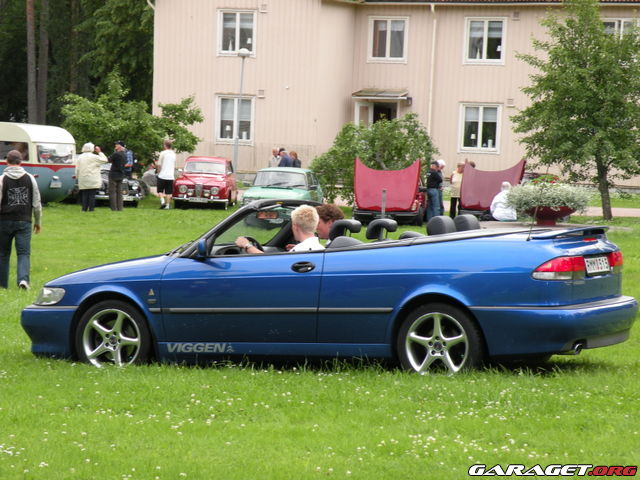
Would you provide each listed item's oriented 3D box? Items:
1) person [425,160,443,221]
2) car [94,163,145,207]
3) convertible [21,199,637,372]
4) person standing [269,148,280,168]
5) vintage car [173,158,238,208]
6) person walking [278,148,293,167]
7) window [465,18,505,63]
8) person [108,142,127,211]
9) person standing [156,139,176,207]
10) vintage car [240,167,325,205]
[{"bbox_3d":[2.992,-1.292,58.000,0.450,1.610,0.450,1,3,-30],"label":"person"},{"bbox_3d":[-6.098,-1.683,60.533,1.570,1.460,4.050,1,3,-21],"label":"car"},{"bbox_3d":[-0.013,0.352,16.470,4.630,1.370,1.740,1,1,26],"label":"convertible"},{"bbox_3d":[-1.274,-1.761,63.035,0.520,1.720,0.380,3,3,30],"label":"person standing"},{"bbox_3d":[-3.096,-1.604,60.738,1.570,1.470,4.150,2,2,1],"label":"vintage car"},{"bbox_3d":[-0.966,-1.761,62.500,0.400,1.680,0.500,2,2,9],"label":"person walking"},{"bbox_3d":[5.084,-6.151,68.000,1.330,1.450,0.150,3,3,21],"label":"window"},{"bbox_3d":[-5.145,-1.631,55.900,0.420,1.770,0.500,4,3,35],"label":"person"},{"bbox_3d":[-3.998,-1.706,57.300,0.520,1.820,0.420,1,3,-21],"label":"person standing"},{"bbox_3d":[-0.889,-1.213,56.014,1.660,1.430,4.300,2,2,4],"label":"vintage car"}]

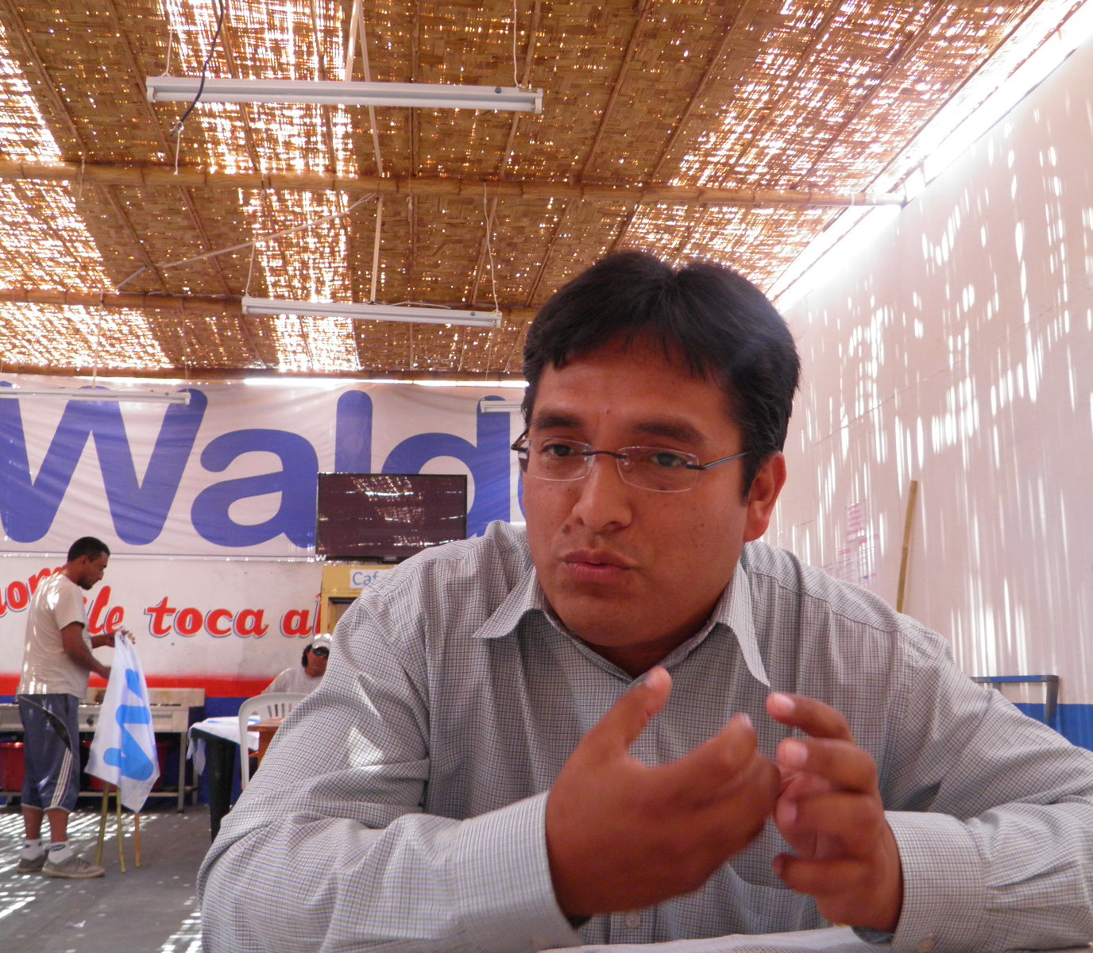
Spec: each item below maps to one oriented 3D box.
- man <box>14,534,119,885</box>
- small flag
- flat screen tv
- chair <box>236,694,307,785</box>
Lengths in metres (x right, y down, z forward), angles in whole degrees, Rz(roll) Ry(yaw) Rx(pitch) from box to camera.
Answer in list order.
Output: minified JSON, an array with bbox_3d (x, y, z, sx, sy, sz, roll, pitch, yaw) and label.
[{"bbox_3d":[-2.398,1.124,5.189,0.520,1.650,0.460,7,-14,-26],"label":"man"},{"bbox_3d":[-2.144,1.244,5.204,0.350,0.870,0.180,5,-13,-21],"label":"small flag"},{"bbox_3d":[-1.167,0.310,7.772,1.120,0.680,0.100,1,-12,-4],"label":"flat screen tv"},{"bbox_3d":[-1.097,1.362,4.375,0.470,0.860,0.520,0,-12,3],"label":"chair"}]

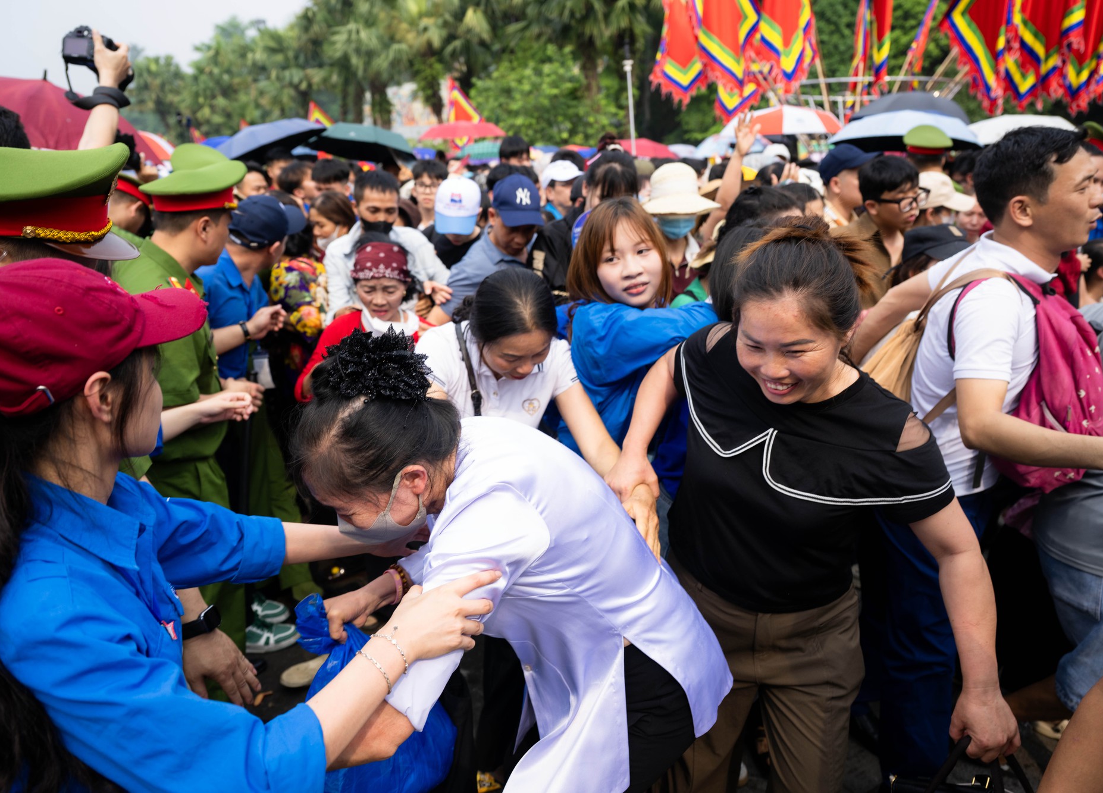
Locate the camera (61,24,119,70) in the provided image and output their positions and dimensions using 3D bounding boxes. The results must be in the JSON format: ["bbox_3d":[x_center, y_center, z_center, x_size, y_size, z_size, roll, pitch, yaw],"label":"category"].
[{"bbox_3d":[-1.248,-0.950,2.150,0.140,0.105,0.130,-5,18,-11],"label":"camera"}]

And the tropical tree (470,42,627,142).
[{"bbox_3d":[-0.029,-7.083,20.834,3.900,4.400,3.600,-1,18,0],"label":"tropical tree"}]

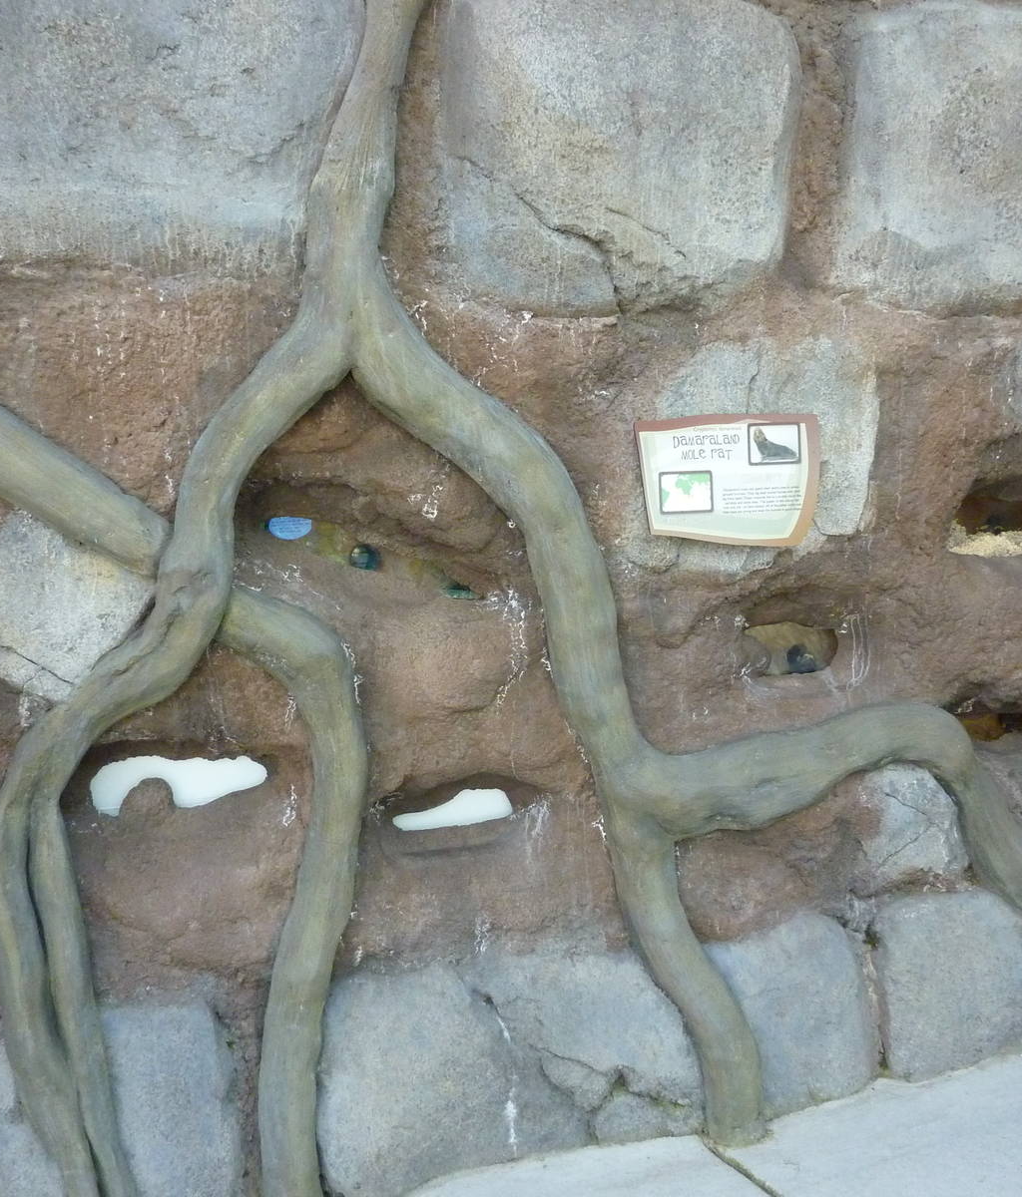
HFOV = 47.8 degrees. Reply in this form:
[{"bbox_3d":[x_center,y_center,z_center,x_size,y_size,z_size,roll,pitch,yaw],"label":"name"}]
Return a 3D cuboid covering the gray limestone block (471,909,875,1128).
[{"bbox_3d":[0.345,0.907,2.558,0.939,0.487,0.200,-4,6,-17],"label":"gray limestone block"}]

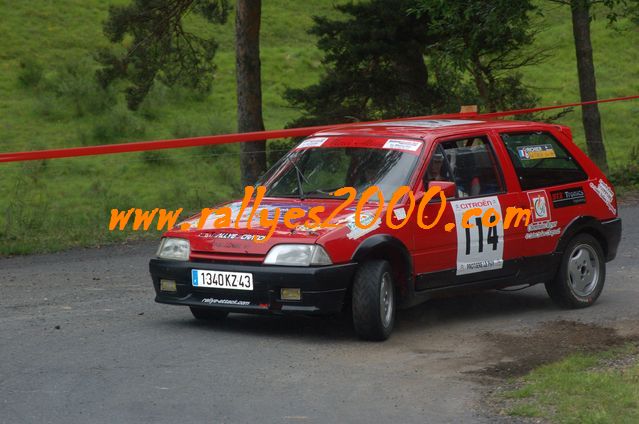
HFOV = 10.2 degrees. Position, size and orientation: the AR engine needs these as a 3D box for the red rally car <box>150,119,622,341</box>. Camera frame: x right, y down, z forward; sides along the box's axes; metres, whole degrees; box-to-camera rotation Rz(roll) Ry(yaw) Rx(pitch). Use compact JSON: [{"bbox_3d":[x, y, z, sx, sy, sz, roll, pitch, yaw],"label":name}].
[{"bbox_3d":[0.488,0.045,24.402,1.590,1.350,3.530,3,6,39],"label":"red rally car"}]

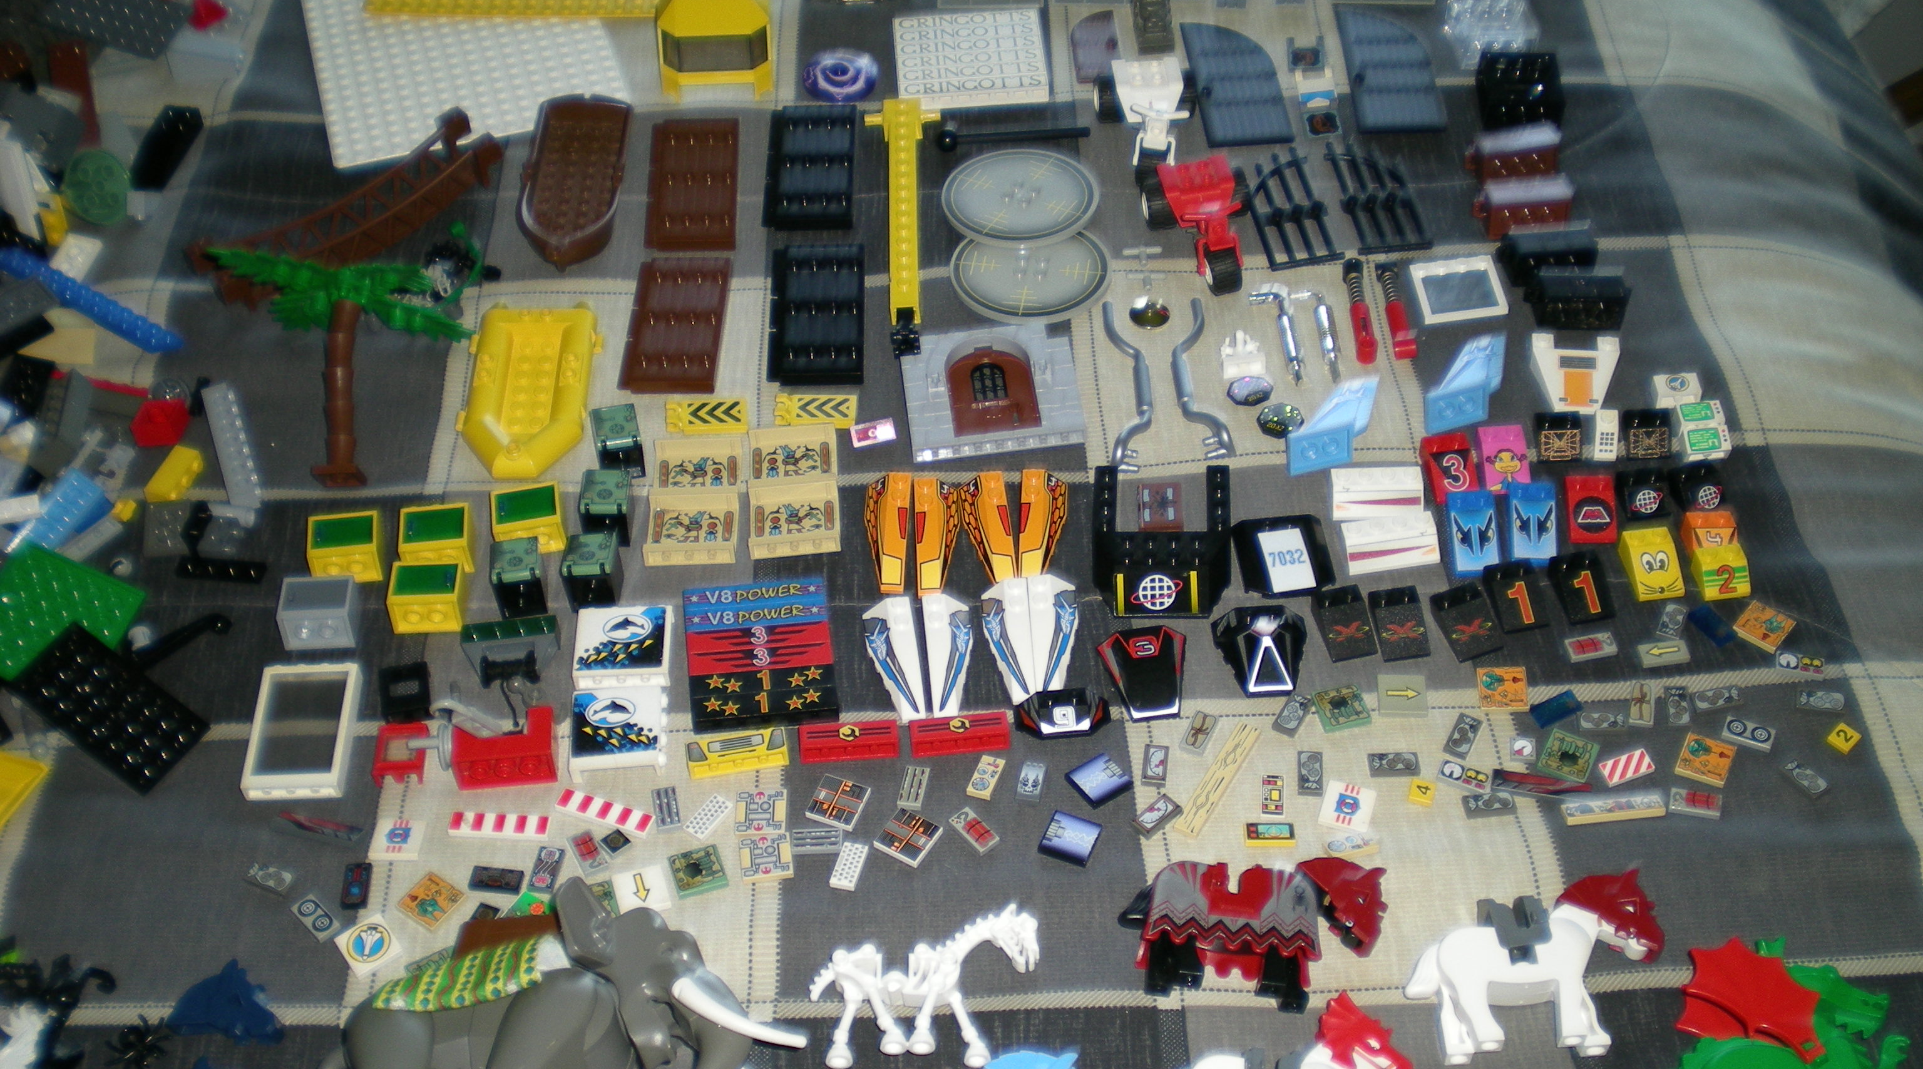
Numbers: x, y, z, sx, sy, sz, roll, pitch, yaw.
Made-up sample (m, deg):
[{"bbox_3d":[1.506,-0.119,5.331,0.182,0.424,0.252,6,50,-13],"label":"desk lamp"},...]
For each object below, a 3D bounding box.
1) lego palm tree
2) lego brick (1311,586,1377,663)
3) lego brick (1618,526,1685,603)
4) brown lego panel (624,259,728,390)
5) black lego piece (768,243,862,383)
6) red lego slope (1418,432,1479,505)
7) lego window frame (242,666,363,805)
[{"bbox_3d":[-0.234,-0.066,0.796,0.106,0.042,0.103,-6,58,-3],"label":"lego palm tree"},{"bbox_3d":[0.133,0.030,0.731,0.016,0.011,0.024,-10,50,-8],"label":"lego brick"},{"bbox_3d":[0.245,0.010,0.746,0.016,0.011,0.024,-6,50,-5],"label":"lego brick"},{"bbox_3d":[-0.112,-0.083,0.827,0.039,0.009,0.072,0,49,1],"label":"brown lego panel"},{"bbox_3d":[-0.057,-0.087,0.832,0.037,0.006,0.075,-1,49,-1],"label":"black lego piece"},{"bbox_3d":[0.180,-0.025,0.776,0.016,0.011,0.024,-6,50,-5],"label":"red lego slope"},{"bbox_3d":[-0.220,0.066,0.707,0.032,0.008,0.050,-2,49,-1],"label":"lego window frame"}]

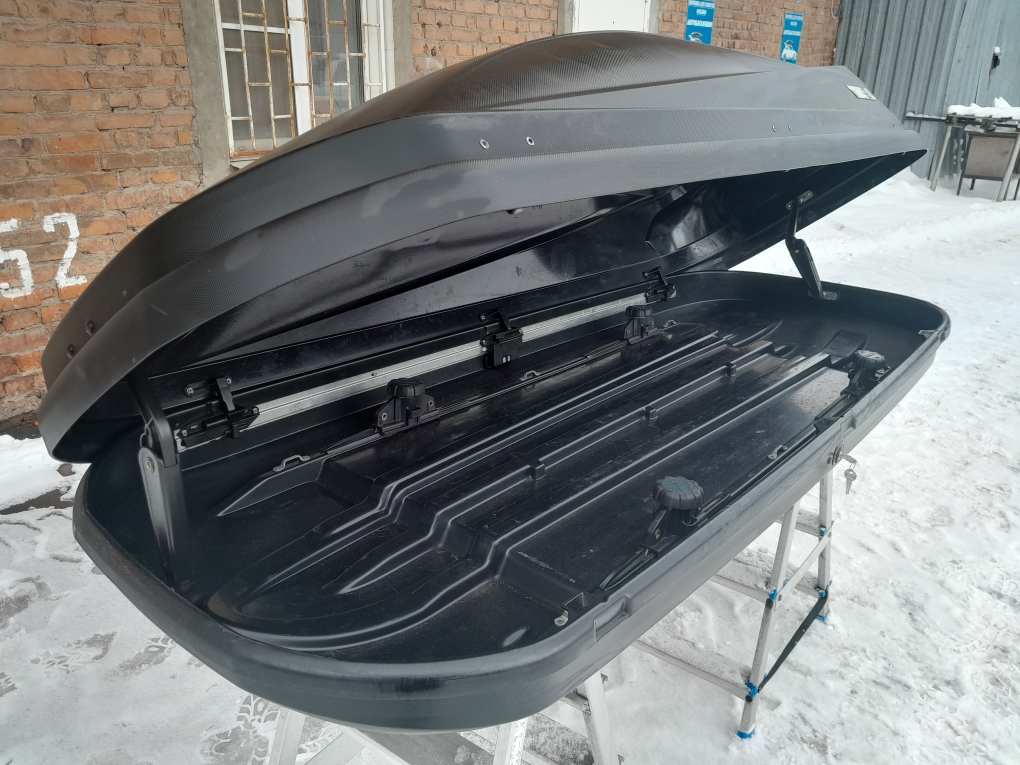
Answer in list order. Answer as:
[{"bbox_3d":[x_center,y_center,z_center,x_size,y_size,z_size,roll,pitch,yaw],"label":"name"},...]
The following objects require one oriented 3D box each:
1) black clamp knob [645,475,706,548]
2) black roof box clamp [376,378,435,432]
[{"bbox_3d":[0.233,0.181,1.100,0.070,0.083,0.142,16,24,36],"label":"black clamp knob"},{"bbox_3d":[-0.191,0.041,1.483,0.070,0.083,0.142,16,24,36],"label":"black roof box clamp"}]

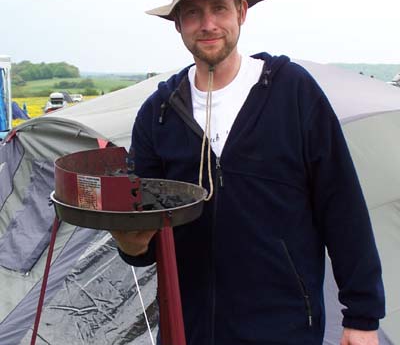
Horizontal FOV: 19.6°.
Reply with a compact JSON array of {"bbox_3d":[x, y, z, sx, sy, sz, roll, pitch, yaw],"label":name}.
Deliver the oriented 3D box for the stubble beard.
[{"bbox_3d":[0.033,-0.303,2.790,0.125,0.085,0.085,-8,4,5],"label":"stubble beard"}]

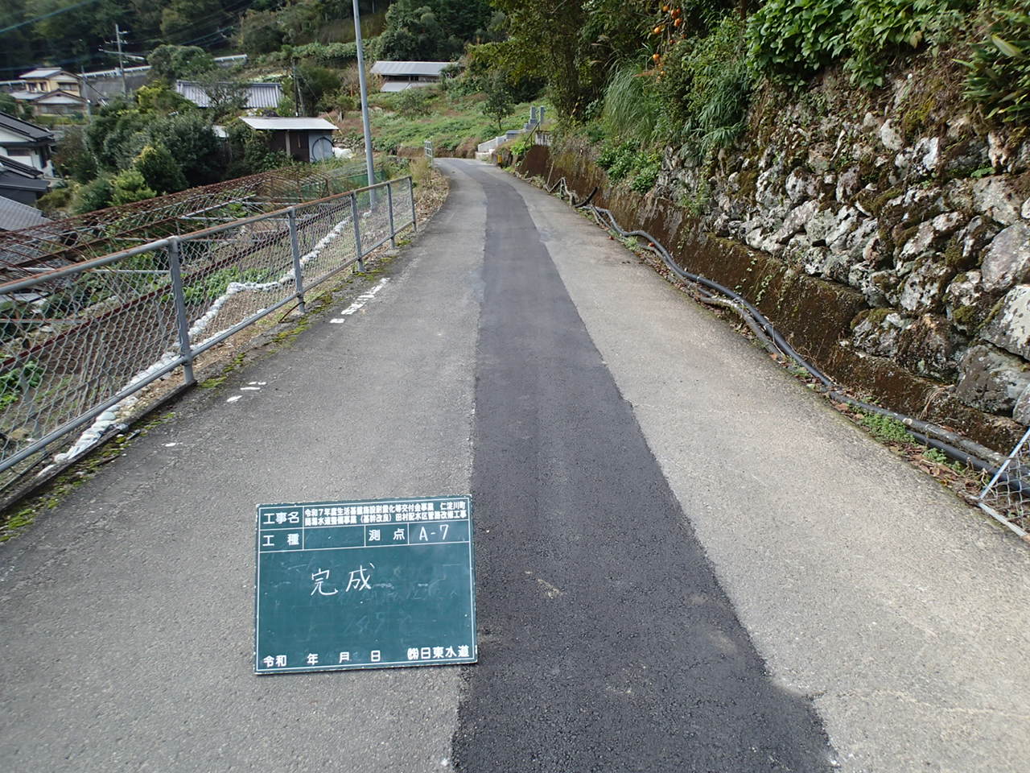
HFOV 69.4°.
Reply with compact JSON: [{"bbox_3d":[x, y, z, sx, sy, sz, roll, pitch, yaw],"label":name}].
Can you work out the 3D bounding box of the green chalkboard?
[{"bbox_3d":[-0.412,0.542,2.062,0.600,0.450,0.020,-2,-10,-2],"label":"green chalkboard"}]

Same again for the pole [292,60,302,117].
[{"bbox_3d":[-17.675,-23.207,60.438,0.250,6.300,0.250,-4,8,0],"label":"pole"}]

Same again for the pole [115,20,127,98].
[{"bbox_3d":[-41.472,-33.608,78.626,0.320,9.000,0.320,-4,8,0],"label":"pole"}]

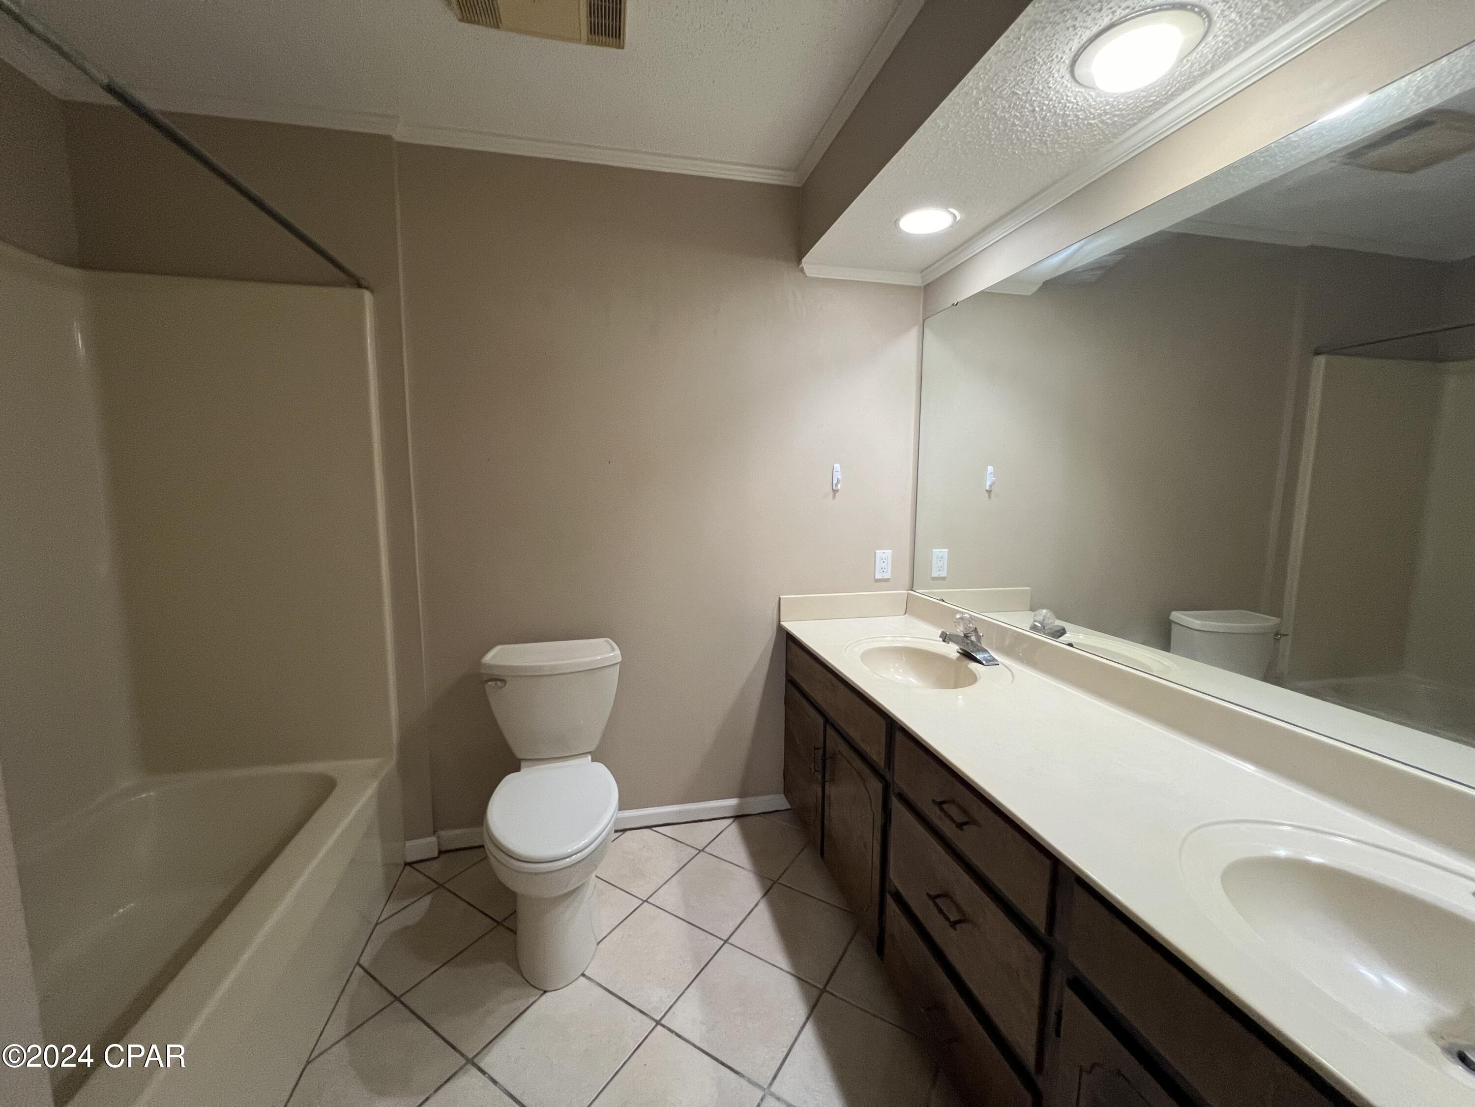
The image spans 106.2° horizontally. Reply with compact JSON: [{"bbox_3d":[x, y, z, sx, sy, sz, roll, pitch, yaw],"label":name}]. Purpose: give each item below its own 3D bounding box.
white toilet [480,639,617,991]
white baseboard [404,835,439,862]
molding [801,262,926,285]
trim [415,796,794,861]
[{"bbox_3d":[-0.574,0.744,1.715,0.445,0.765,0.690,-1,7,-13],"label":"white toilet"},{"bbox_3d":[-1.127,1.053,1.978,0.109,0.083,0.020,-2,7,-13],"label":"white baseboard"},{"bbox_3d":[0.479,-1.048,2.084,0.500,0.040,0.030,-1,7,-13],"label":"molding"},{"bbox_3d":[-0.428,1.040,2.154,1.330,0.072,0.016,-1,7,-13],"label":"trim"}]

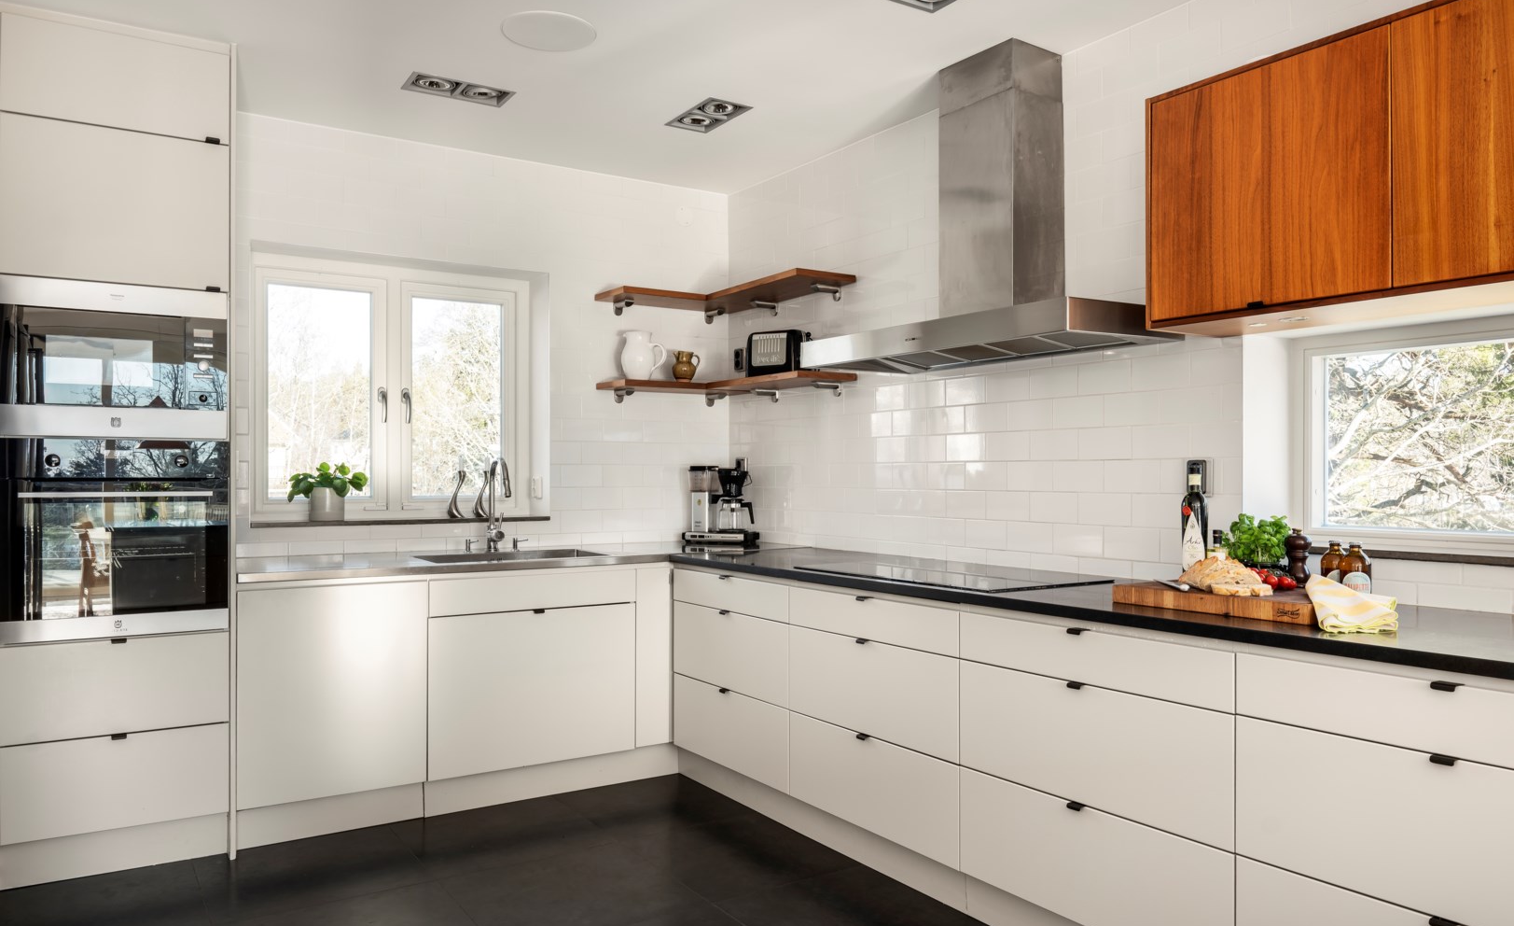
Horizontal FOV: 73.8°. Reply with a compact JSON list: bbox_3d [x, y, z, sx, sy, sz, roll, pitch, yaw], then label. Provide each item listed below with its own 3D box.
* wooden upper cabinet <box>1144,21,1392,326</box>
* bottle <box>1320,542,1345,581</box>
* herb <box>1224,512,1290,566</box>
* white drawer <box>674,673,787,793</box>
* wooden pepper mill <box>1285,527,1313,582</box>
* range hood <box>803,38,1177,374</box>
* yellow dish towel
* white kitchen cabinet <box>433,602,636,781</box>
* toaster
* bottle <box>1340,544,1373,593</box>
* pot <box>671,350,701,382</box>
[{"bbox_3d":[1.341,-0.661,2.529,0.319,0.603,0.605,0,-1,-34],"label":"wooden upper cabinet"},{"bbox_3d":[1.381,0.264,2.410,0.071,0.157,0.071,0,-1,11],"label":"bottle"},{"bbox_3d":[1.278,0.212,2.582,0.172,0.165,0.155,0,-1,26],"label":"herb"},{"bbox_3d":[0.123,0.992,3.930,0.570,0.291,0.800,0,-1,-34],"label":"white drawer"},{"bbox_3d":[1.290,0.227,2.404,0.064,0.141,0.064,1,-1,-34],"label":"wooden pepper mill"},{"bbox_3d":[0.704,-0.842,3.287,0.524,0.991,1.170,0,-1,-34],"label":"range hood"},{"bbox_3d":[1.276,0.297,2.146,0.185,0.086,0.230,-1,-1,31],"label":"yellow dish towel"},{"bbox_3d":[-0.965,0.846,4.007,0.822,0.574,0.500,1,-1,-34],"label":"white kitchen cabinet"},{"bbox_3d":[0.085,-0.463,4.387,0.235,0.200,0.160,0,-1,29],"label":"toaster"},{"bbox_3d":[1.388,0.264,2.341,0.073,0.157,0.073,0,-1,-34],"label":"bottle"},{"bbox_3d":[-0.328,-0.438,4.665,0.137,0.159,0.112,0,-1,-18],"label":"pot"}]

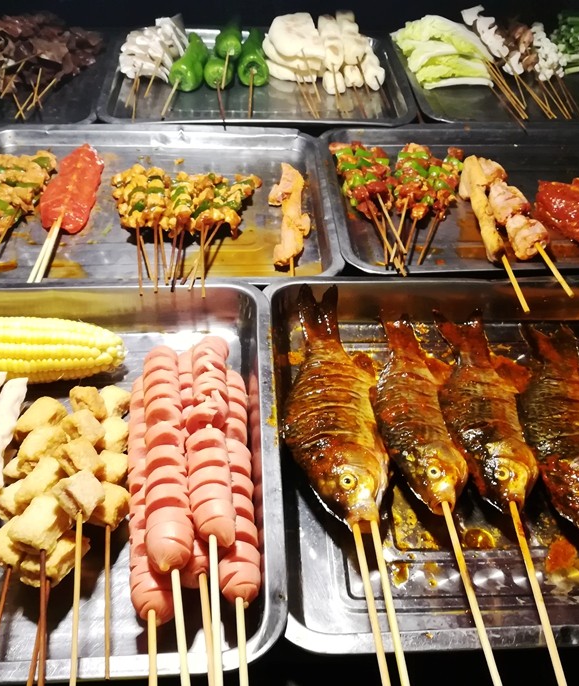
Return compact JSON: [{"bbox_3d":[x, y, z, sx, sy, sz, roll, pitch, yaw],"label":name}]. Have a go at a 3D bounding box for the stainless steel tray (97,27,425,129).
[{"bbox_3d":[-0.040,-0.337,0.891,0.382,0.029,0.293,-1,44,-5],"label":"stainless steel tray"}]

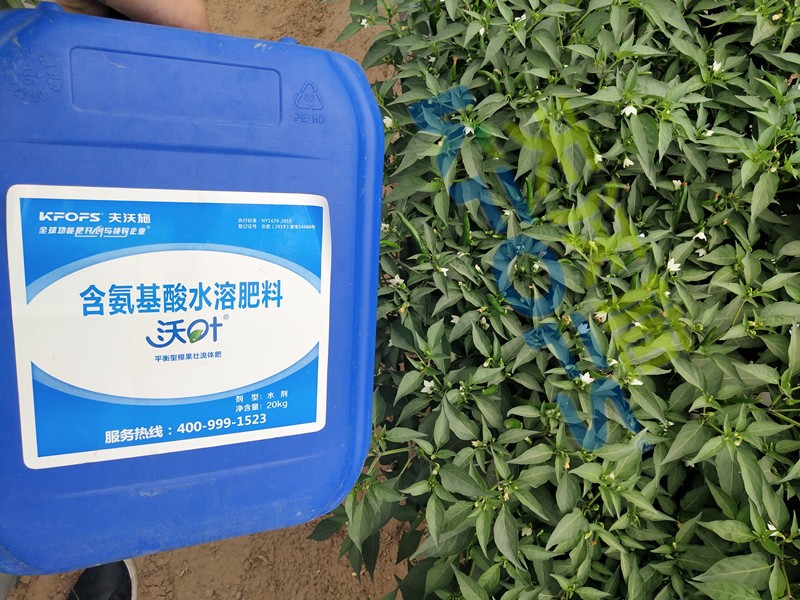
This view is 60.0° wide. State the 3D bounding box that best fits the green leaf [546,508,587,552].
[{"bbox_3d":[0.176,0.248,0.743,0.059,0.014,0.025,-42,63,-16],"label":"green leaf"}]

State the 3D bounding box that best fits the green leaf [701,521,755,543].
[{"bbox_3d":[0.341,0.240,0.722,0.051,0.014,0.019,13,58,18],"label":"green leaf"}]

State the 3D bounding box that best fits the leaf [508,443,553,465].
[{"bbox_3d":[0.152,0.183,0.810,0.053,0.011,0.022,-19,66,17],"label":"leaf"}]

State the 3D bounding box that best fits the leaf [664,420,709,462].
[{"bbox_3d":[0.320,0.161,0.782,0.070,0.014,0.027,-41,62,-10],"label":"leaf"}]

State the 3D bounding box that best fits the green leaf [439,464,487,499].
[{"bbox_3d":[0.074,0.206,0.772,0.060,0.014,0.028,26,66,16],"label":"green leaf"}]

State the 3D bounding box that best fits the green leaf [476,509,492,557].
[{"bbox_3d":[0.098,0.266,0.790,0.019,0.060,0.011,-4,11,1],"label":"green leaf"}]

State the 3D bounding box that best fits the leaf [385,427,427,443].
[{"bbox_3d":[0.008,0.169,0.860,0.056,0.011,0.021,-1,68,-17],"label":"leaf"}]

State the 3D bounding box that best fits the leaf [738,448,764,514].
[{"bbox_3d":[0.400,0.205,0.790,0.026,0.014,0.086,-24,98,2],"label":"leaf"}]

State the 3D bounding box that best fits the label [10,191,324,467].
[{"bbox_3d":[-0.152,0.017,0.494,0.213,0.187,0.008,-3,12,-26],"label":"label"}]

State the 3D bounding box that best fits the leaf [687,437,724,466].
[{"bbox_3d":[0.341,0.168,0.770,0.048,0.011,0.021,-45,65,12],"label":"leaf"}]

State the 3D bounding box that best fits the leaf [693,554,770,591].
[{"bbox_3d":[0.354,0.290,0.740,0.078,0.015,0.039,-18,61,15],"label":"leaf"}]

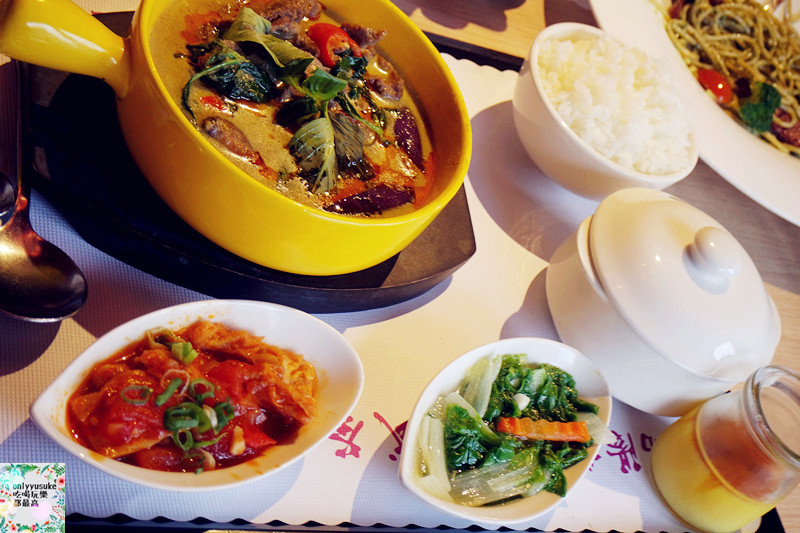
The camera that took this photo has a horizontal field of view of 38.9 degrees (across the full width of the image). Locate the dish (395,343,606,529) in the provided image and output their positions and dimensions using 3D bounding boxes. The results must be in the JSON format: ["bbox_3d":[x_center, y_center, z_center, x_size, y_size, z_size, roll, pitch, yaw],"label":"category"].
[{"bbox_3d":[0.043,0.078,0.508,0.076,0.032,0.137,51,44,10],"label":"dish"}]

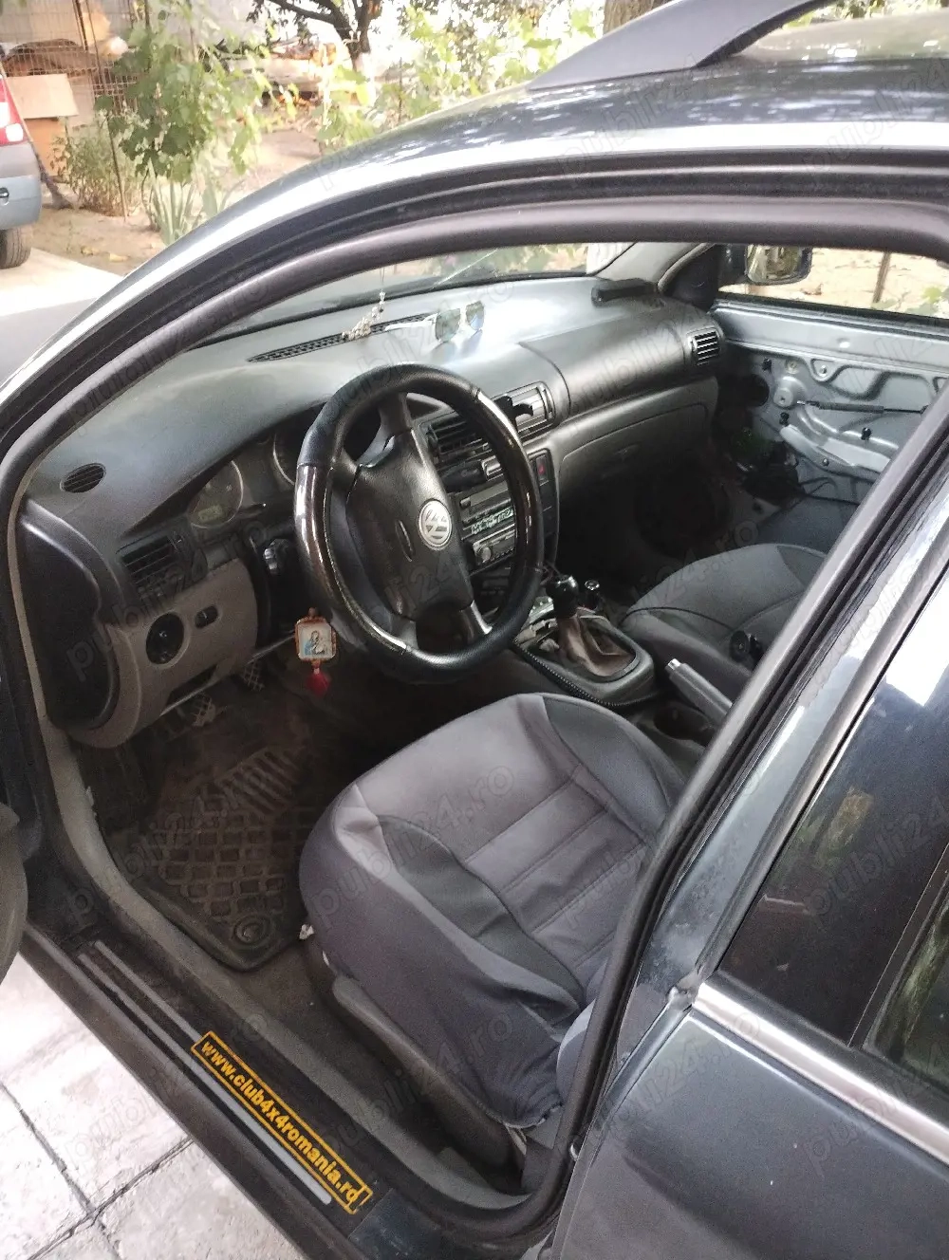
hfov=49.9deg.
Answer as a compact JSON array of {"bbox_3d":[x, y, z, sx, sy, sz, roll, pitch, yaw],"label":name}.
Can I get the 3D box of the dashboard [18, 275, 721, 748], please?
[{"bbox_3d":[-0.134,-0.299,1.757,0.555,0.445,1.420,23,37,37],"label":"dashboard"}]

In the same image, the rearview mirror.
[{"bbox_3d":[0.602,-0.798,2.123,0.190,0.135,0.110,-21,34,-30],"label":"rearview mirror"}]

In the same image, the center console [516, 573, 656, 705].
[{"bbox_3d":[0.144,-0.001,1.642,0.310,0.198,0.192,23,37,37],"label":"center console"}]

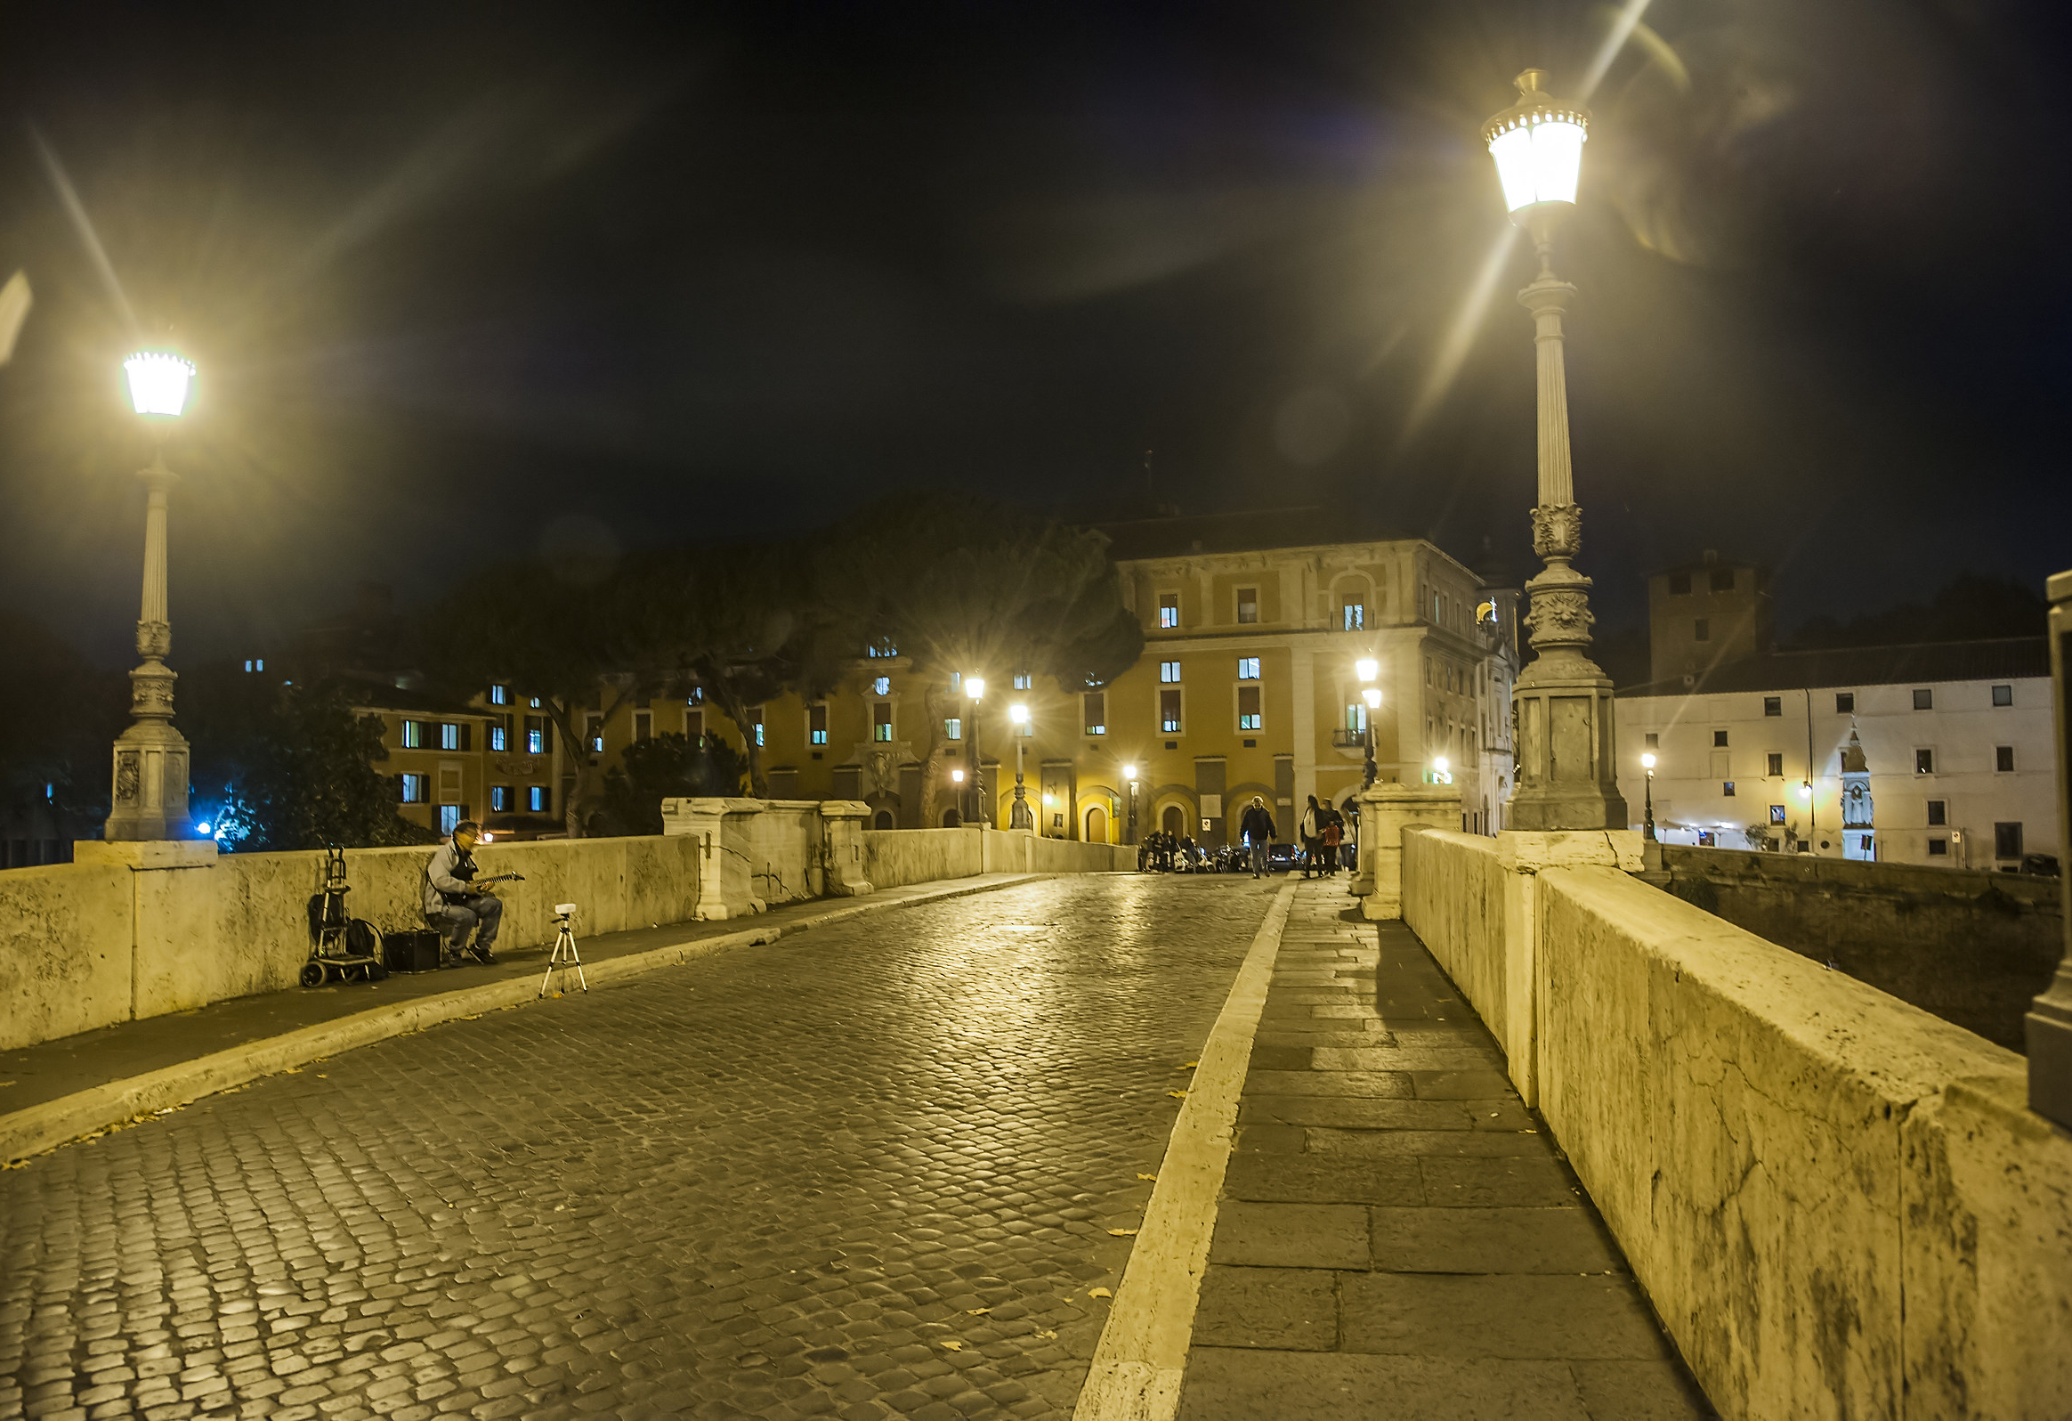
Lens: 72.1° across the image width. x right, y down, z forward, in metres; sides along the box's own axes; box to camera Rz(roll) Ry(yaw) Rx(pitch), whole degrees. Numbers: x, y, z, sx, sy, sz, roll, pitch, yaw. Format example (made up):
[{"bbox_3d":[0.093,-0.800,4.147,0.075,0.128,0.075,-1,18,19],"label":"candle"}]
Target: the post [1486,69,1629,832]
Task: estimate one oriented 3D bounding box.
[{"bbox_3d":[2.442,-1.262,6.731,0.530,3.650,0.530,-1,-4,11],"label":"post"}]

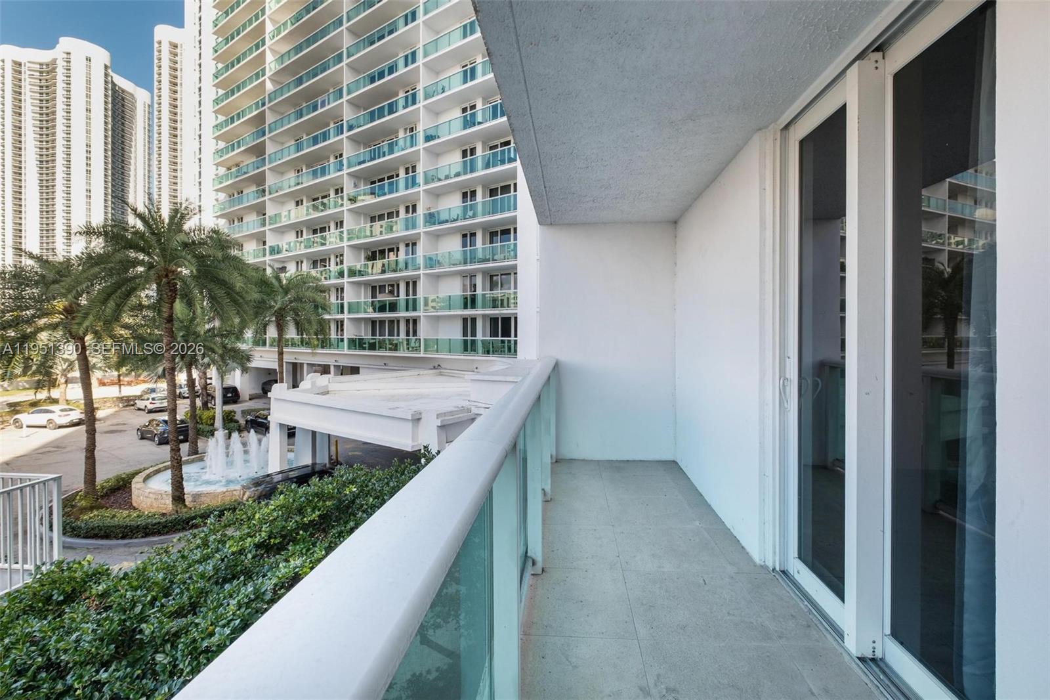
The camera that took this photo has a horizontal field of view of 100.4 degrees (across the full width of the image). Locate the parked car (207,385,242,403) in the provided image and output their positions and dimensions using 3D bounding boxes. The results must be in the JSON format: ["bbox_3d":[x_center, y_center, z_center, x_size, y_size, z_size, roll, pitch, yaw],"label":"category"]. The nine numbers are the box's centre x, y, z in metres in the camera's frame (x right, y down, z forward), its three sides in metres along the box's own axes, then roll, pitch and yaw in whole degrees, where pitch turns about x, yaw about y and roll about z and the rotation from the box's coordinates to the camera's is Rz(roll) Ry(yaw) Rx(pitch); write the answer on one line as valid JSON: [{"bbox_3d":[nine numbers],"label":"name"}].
[{"bbox_3d":[-29.500,4.172,42.186,5.100,1.820,2.000,2,3,37],"label":"parked car"}]

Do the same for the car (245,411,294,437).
[{"bbox_3d":[-17.700,5.017,30.609,4.700,1.680,1.900,1,3,33],"label":"car"}]

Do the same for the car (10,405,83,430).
[{"bbox_3d":[-37.000,5.153,33.917,4.750,1.620,1.920,0,2,4],"label":"car"}]

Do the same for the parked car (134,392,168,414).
[{"bbox_3d":[-36.400,5.113,42.722,4.500,1.640,1.850,1,3,31],"label":"parked car"}]

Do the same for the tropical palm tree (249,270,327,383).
[{"bbox_3d":[-17.600,-0.218,32.515,5.400,11.600,5.400,1,3,34],"label":"tropical palm tree"}]

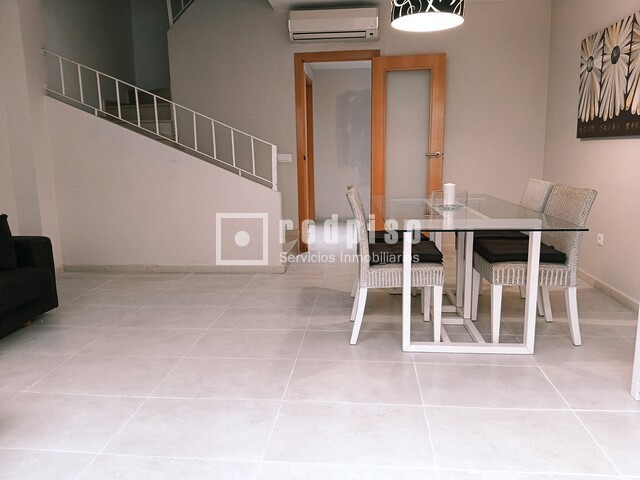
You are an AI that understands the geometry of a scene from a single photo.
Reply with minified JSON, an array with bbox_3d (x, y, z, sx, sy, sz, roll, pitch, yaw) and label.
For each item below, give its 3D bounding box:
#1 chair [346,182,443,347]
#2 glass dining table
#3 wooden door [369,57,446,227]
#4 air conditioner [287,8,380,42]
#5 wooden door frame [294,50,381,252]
[{"bbox_3d":[0.438,0.125,2.880,0.538,0.891,0.451,0,11,6],"label":"chair"},{"bbox_3d":[0.786,0.162,3.052,0.914,0.741,1.696,0,11,6],"label":"glass dining table"},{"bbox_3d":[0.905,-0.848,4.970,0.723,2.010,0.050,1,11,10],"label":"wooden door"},{"bbox_3d":[0.137,-2.111,4.730,0.865,0.280,0.205,0,11,6],"label":"air conditioner"},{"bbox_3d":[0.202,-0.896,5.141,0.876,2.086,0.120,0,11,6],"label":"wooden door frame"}]

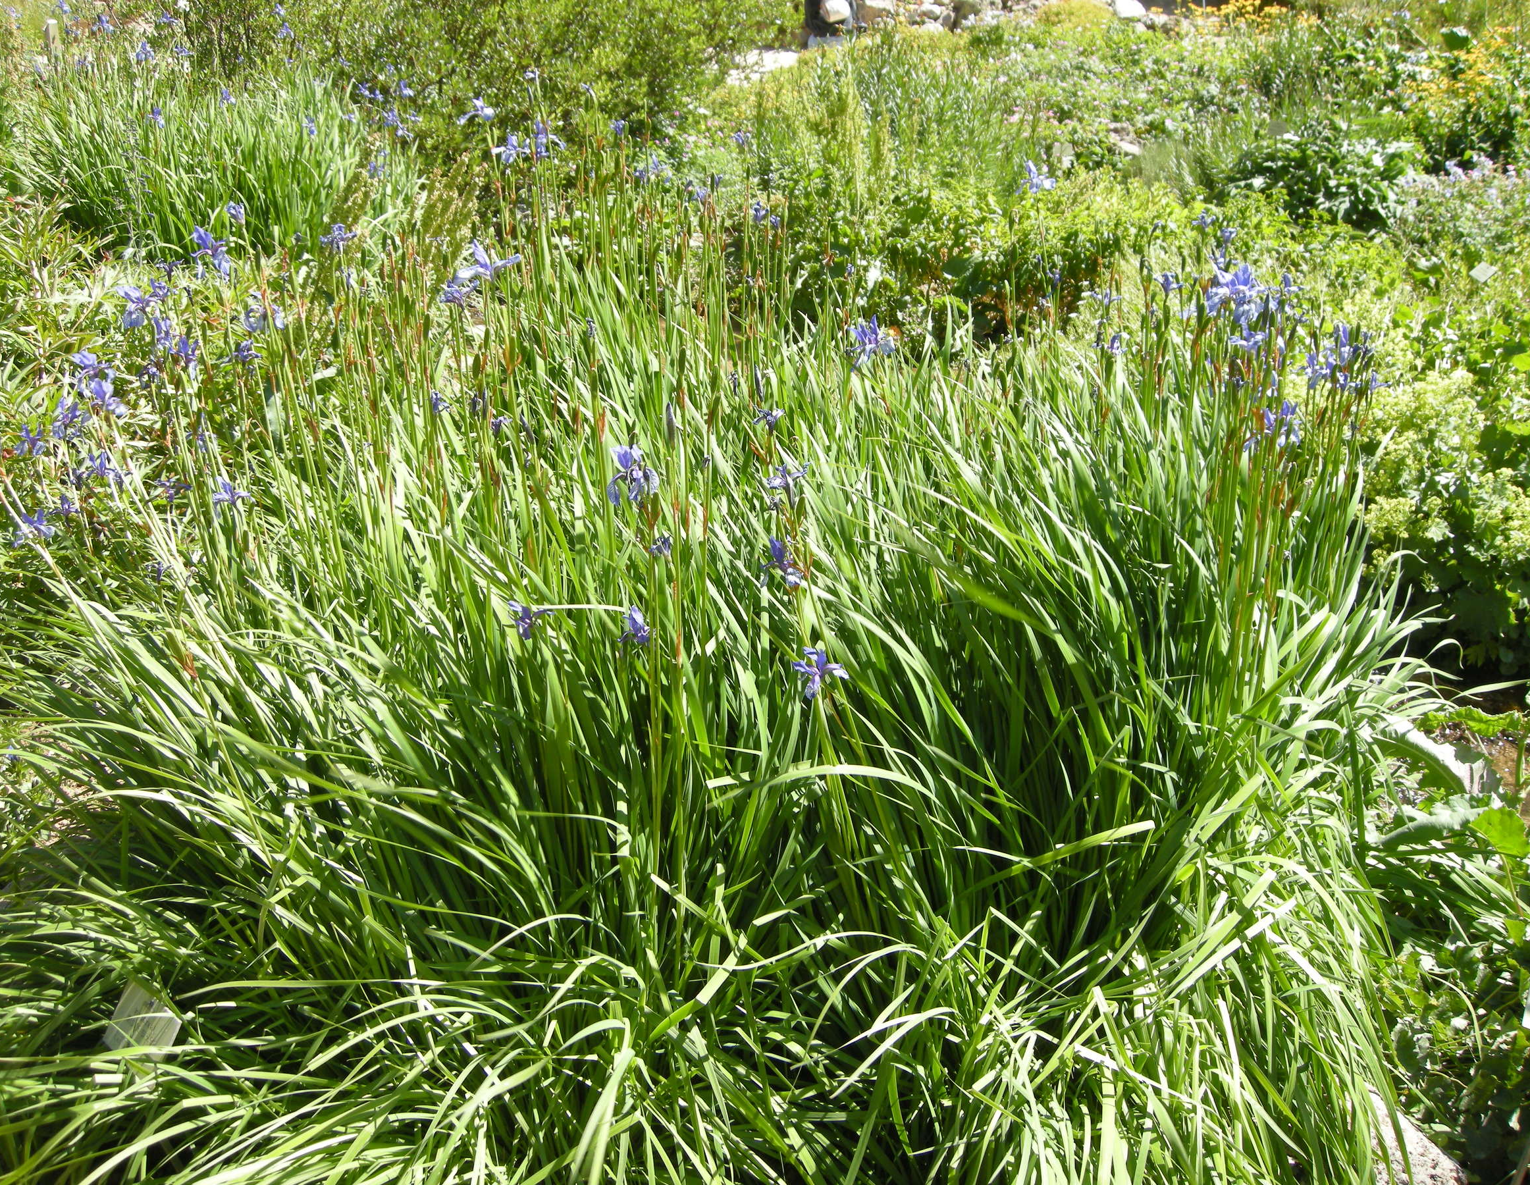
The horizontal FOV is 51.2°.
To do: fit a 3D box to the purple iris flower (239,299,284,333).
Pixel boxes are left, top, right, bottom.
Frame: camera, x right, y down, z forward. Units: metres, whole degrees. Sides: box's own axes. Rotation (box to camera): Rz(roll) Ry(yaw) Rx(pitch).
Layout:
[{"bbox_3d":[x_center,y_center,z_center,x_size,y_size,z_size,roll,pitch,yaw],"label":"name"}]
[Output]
[{"bbox_3d":[-0.771,-0.424,2.450,0.068,0.046,0.062,-13,26,-15],"label":"purple iris flower"}]

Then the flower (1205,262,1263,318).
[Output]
[{"bbox_3d":[0.734,-0.473,2.500,0.088,0.080,0.075,7,26,15],"label":"flower"}]

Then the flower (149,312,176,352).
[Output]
[{"bbox_3d":[-0.924,-0.399,2.450,0.043,0.055,0.048,-15,26,-18],"label":"flower"}]

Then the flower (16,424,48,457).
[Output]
[{"bbox_3d":[-1.147,-0.239,2.500,0.050,0.052,0.050,-12,27,-23],"label":"flower"}]

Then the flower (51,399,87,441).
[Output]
[{"bbox_3d":[-1.002,-0.250,2.300,0.052,0.053,0.052,-22,26,-20],"label":"flower"}]

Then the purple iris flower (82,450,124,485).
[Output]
[{"bbox_3d":[-1.016,-0.192,2.450,0.065,0.053,0.060,-14,27,-21],"label":"purple iris flower"}]

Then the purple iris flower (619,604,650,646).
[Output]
[{"bbox_3d":[-0.170,0.043,2.080,0.043,0.050,0.048,-2,25,-5],"label":"purple iris flower"}]

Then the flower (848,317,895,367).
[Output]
[{"bbox_3d":[0.160,-0.376,2.400,0.070,0.073,0.065,2,25,4],"label":"flower"}]

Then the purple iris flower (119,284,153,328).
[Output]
[{"bbox_3d":[-1.023,-0.466,2.600,0.062,0.066,0.060,-24,25,-16],"label":"purple iris flower"}]

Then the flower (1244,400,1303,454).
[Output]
[{"bbox_3d":[0.716,-0.234,2.250,0.080,0.066,0.072,8,26,17],"label":"flower"}]

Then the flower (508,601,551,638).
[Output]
[{"bbox_3d":[-0.310,0.036,2.100,0.060,0.044,0.056,-4,25,-8],"label":"flower"}]

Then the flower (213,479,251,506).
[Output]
[{"bbox_3d":[-0.783,-0.147,2.350,0.056,0.042,0.054,-14,26,-17],"label":"flower"}]

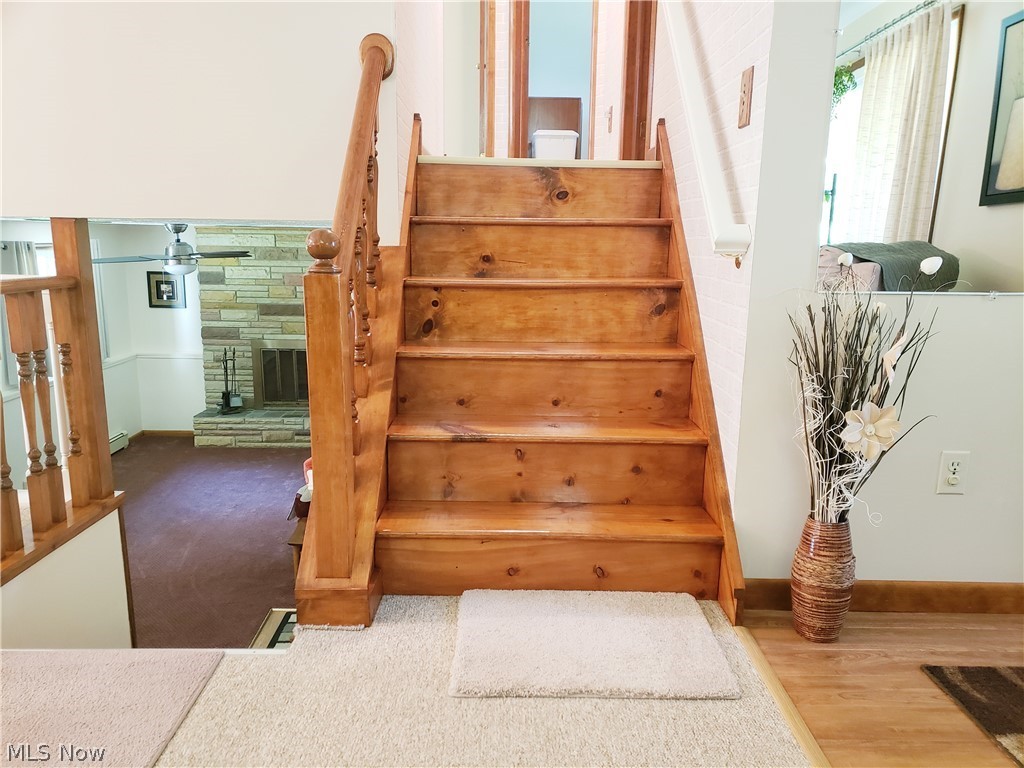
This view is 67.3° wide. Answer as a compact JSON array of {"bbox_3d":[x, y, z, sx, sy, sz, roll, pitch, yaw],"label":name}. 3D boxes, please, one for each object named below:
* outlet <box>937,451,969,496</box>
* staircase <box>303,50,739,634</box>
[{"bbox_3d":[1.130,0.229,1.967,0.071,0.114,0.010,1,11,-1],"label":"outlet"},{"bbox_3d":[0.030,-0.284,2.405,1.133,1.579,1.268,1,11,-1],"label":"staircase"}]

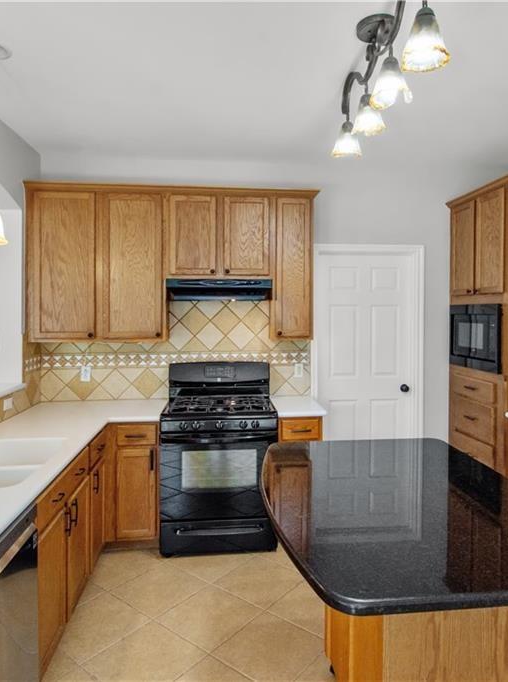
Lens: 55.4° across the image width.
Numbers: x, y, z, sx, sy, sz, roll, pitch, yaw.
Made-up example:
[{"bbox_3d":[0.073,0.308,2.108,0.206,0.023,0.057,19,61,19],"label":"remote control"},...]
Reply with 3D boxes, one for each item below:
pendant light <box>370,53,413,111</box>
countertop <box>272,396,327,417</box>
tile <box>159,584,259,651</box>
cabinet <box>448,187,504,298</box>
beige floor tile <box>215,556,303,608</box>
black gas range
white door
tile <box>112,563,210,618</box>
[{"bbox_3d":[0.517,-0.986,1.821,0.157,0.200,0.157,0,2,-5],"label":"pendant light"},{"bbox_3d":[0.295,0.474,3.470,0.325,0.037,0.630,0,2,-5],"label":"countertop"},{"bbox_3d":[-0.227,1.432,2.509,0.406,0.010,0.406,2,3,40],"label":"tile"},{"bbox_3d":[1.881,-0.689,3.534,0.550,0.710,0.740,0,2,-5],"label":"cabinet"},{"bbox_3d":[0.034,1.413,2.825,0.406,0.010,0.406,2,3,40],"label":"beige floor tile"},{"bbox_3d":[-0.244,0.778,3.394,0.760,1.200,0.670,0,2,-5],"label":"black gas range"},{"bbox_3d":[0.901,0.305,3.864,0.880,2.090,0.080,0,2,-5],"label":"white door"},{"bbox_3d":[-0.543,1.418,2.770,0.406,0.010,0.406,2,3,40],"label":"tile"}]

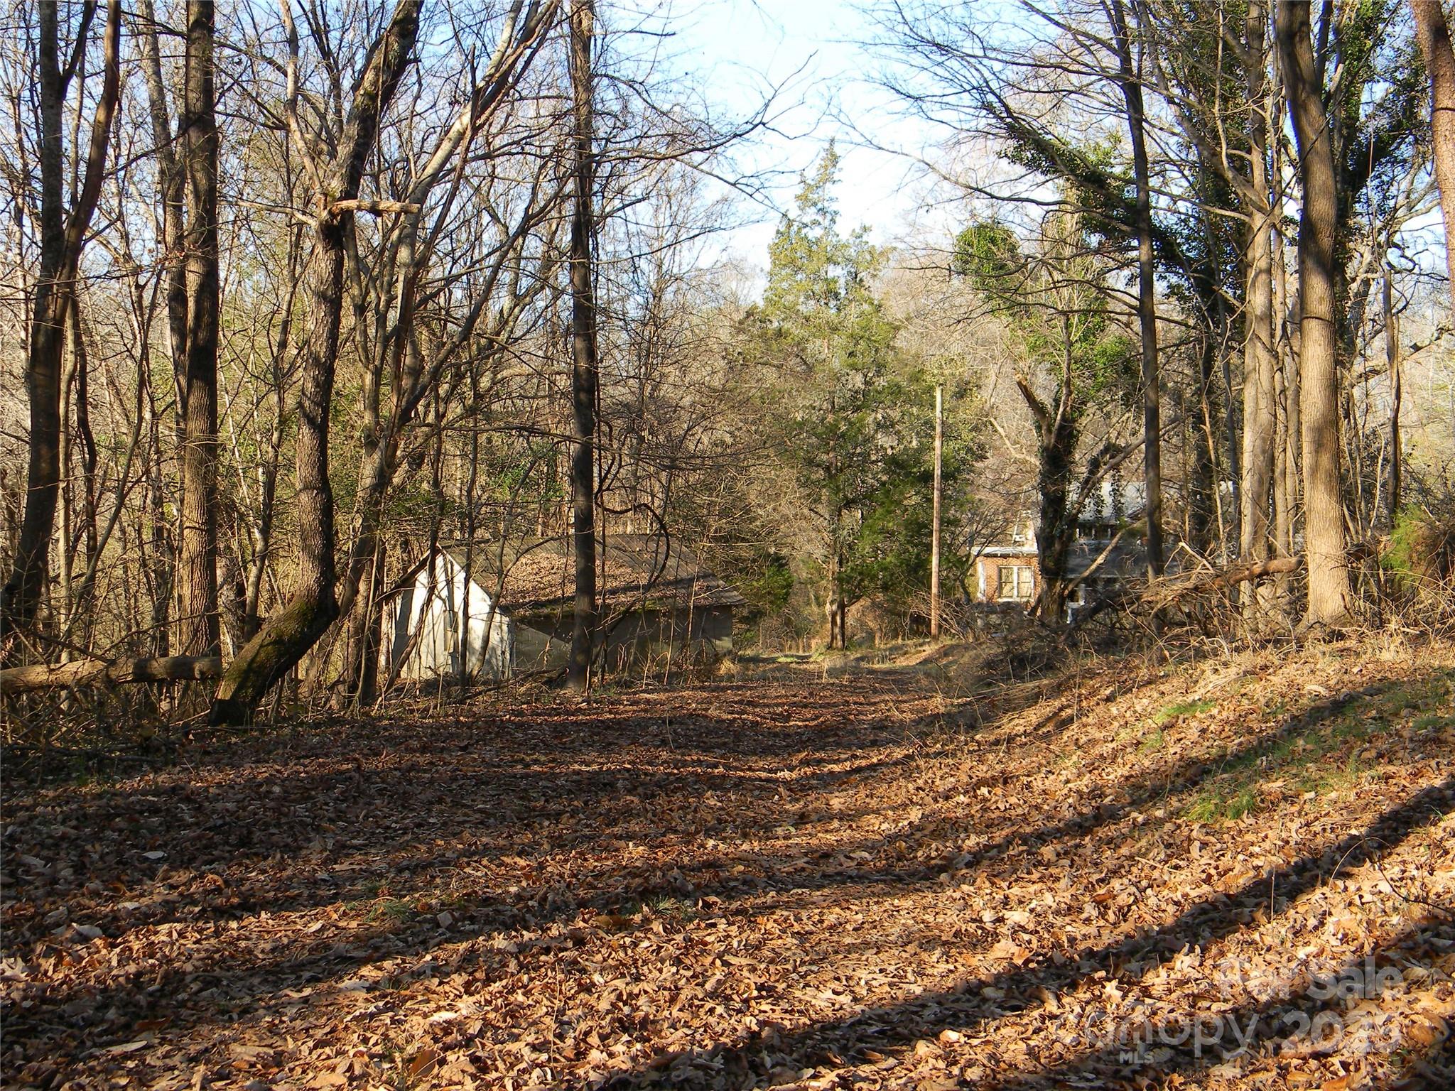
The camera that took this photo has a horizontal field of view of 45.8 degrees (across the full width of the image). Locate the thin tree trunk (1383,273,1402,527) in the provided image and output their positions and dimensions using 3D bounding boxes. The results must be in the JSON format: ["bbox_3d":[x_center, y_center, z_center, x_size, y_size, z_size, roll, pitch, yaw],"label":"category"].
[{"bbox_3d":[11.962,-2.658,31.000,0.290,4.601,0.270,0,-1,0],"label":"thin tree trunk"}]

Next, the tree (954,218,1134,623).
[{"bbox_3d":[8.326,-3.354,45.000,4.808,10.715,4.600,0,-1,0],"label":"tree"}]

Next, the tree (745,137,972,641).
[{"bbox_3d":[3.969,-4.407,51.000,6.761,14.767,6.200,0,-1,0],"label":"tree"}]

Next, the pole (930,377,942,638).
[{"bbox_3d":[6.173,-1.009,51.000,0.270,7.501,0.260,0,-1,0],"label":"pole"}]

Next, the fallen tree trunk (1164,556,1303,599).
[{"bbox_3d":[7.934,0.508,27.000,2.250,0.270,0.280,-13,0,0],"label":"fallen tree trunk"}]

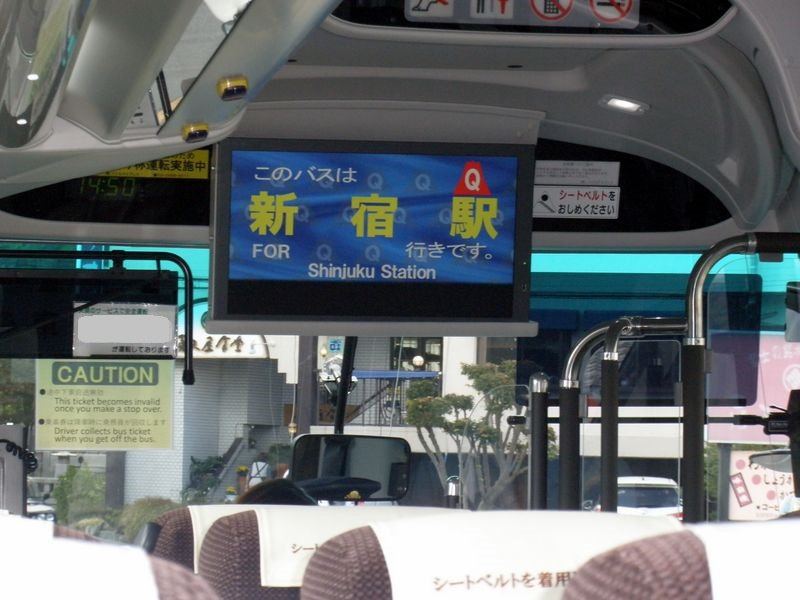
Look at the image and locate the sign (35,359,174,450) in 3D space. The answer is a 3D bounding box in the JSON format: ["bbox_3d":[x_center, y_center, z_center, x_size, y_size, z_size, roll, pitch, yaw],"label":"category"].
[{"bbox_3d":[-0.612,0.211,5.700,0.283,0.199,0.008,1,-2,-10],"label":"sign"}]

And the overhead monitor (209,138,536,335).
[{"bbox_3d":[-0.050,-0.116,4.920,0.564,0.323,0.070,1,8,-10],"label":"overhead monitor"}]

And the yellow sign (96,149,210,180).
[{"bbox_3d":[-0.484,-0.265,5.350,0.225,0.053,0.008,1,14,-10],"label":"yellow sign"}]

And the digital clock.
[{"bbox_3d":[-0.565,-0.218,5.330,0.114,0.037,0.020,1,14,-10],"label":"digital clock"}]

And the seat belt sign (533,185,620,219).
[{"bbox_3d":[0.346,-0.193,5.450,0.180,0.061,0.010,1,14,-10],"label":"seat belt sign"}]

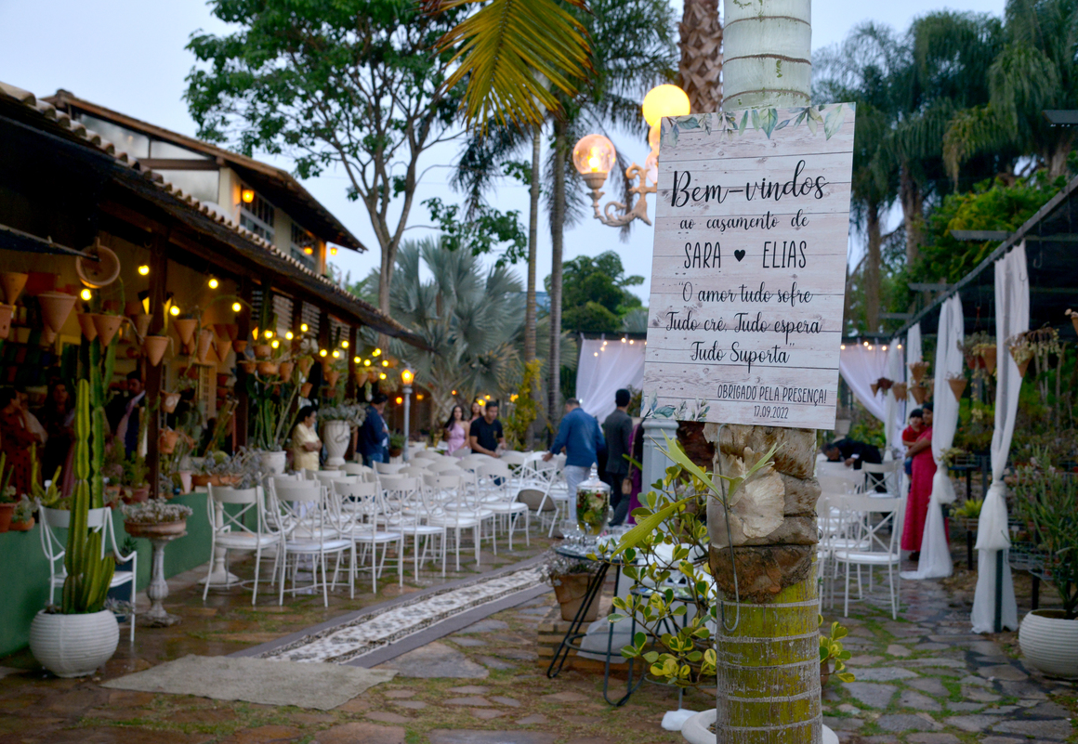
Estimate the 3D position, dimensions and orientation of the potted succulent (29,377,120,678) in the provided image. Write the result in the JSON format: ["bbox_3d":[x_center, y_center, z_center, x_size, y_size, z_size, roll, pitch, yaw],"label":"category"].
[{"bbox_3d":[-2.600,0.840,6.633,0.510,1.700,0.510,1,-2,0],"label":"potted succulent"}]

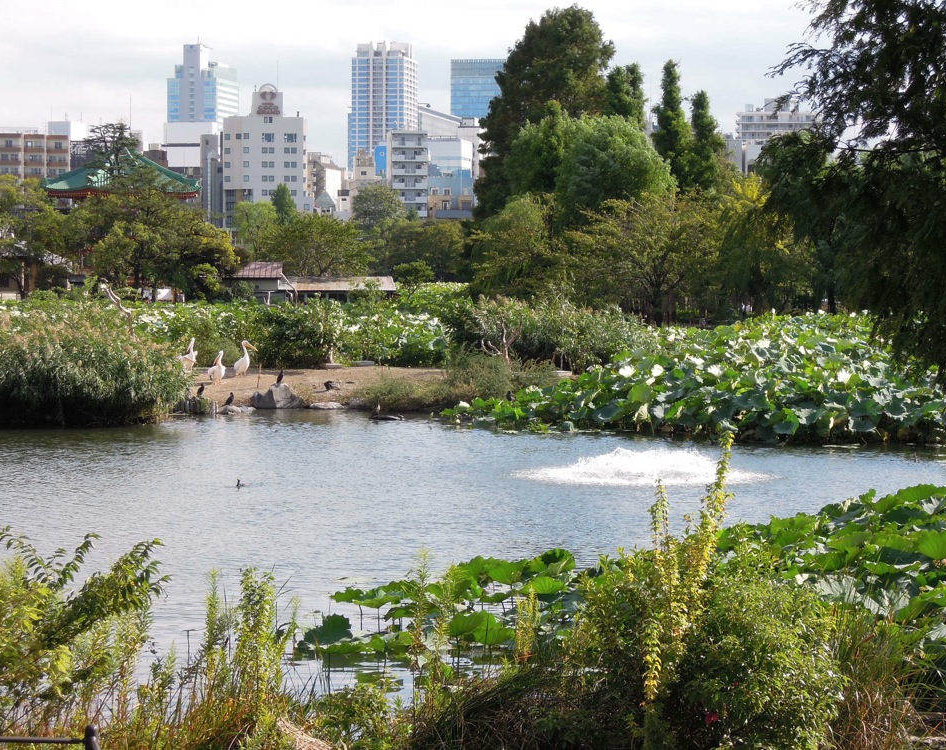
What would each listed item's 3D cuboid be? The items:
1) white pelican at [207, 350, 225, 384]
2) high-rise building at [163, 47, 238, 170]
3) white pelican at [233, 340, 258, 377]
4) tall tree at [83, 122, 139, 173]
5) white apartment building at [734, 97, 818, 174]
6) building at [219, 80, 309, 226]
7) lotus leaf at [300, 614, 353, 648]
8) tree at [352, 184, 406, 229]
[{"bbox_3d":[-7.356,-0.215,70.555,0.470,0.978,0.600,1,3,24],"label":"white pelican"},{"bbox_3d":[-174.216,-135.881,1575.647,31.000,151.659,45.000,0,2,11],"label":"high-rise building"},{"bbox_3d":[-6.738,-0.461,73.046,0.720,1.101,0.380,1,2,12],"label":"white pelican"},{"bbox_3d":[-28.134,-12.671,191.635,5.200,14.021,5.200,0,2,0],"label":"tall tree"},{"bbox_3d":[97.746,-58.373,788.231,29.000,61.175,16.000,0,2,-2],"label":"white apartment building"},{"bbox_3d":[-44.636,-40.272,530.768,18.600,45.287,15.500,0,2,0],"label":"building"},{"bbox_3d":[-1.389,2.425,23.124,0.500,0.290,0.460,0,2,0],"label":"lotus leaf"},{"bbox_3d":[-16.523,-24.471,429.348,9.800,17.633,9.500,0,2,0],"label":"tree"}]

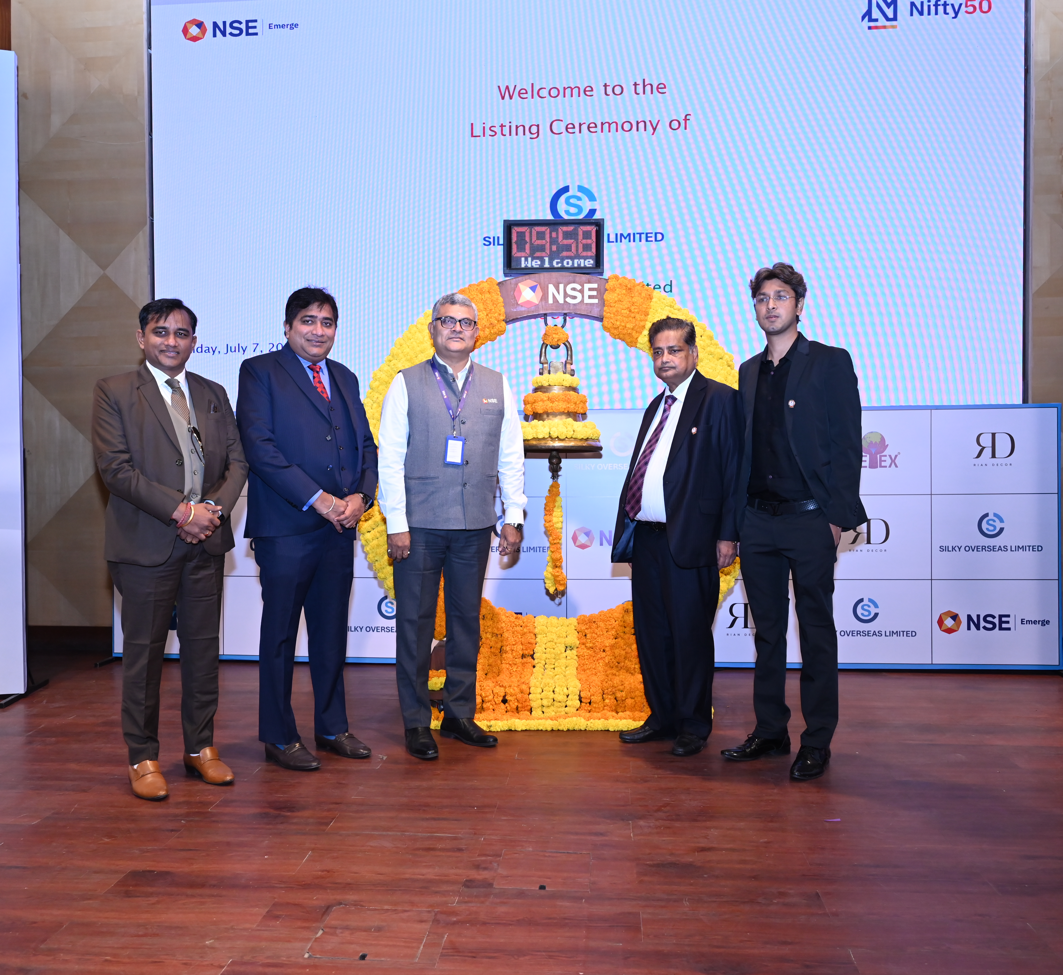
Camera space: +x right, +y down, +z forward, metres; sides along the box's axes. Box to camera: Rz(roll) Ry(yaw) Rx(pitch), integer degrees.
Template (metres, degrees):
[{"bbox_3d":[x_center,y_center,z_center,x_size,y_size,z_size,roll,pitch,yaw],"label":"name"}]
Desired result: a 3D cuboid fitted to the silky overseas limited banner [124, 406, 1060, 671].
[{"bbox_3d":[0.196,0.270,5.330,5.180,1.390,0.060,0,1,5],"label":"silky overseas limited banner"}]

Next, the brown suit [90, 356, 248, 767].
[{"bbox_3d":[-1.228,0.268,3.336,0.540,1.382,0.380,-2,2,-36],"label":"brown suit"}]

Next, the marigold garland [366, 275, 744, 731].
[{"bbox_3d":[0.100,0.030,4.310,1.720,1.940,0.550,0,1,3],"label":"marigold garland"}]

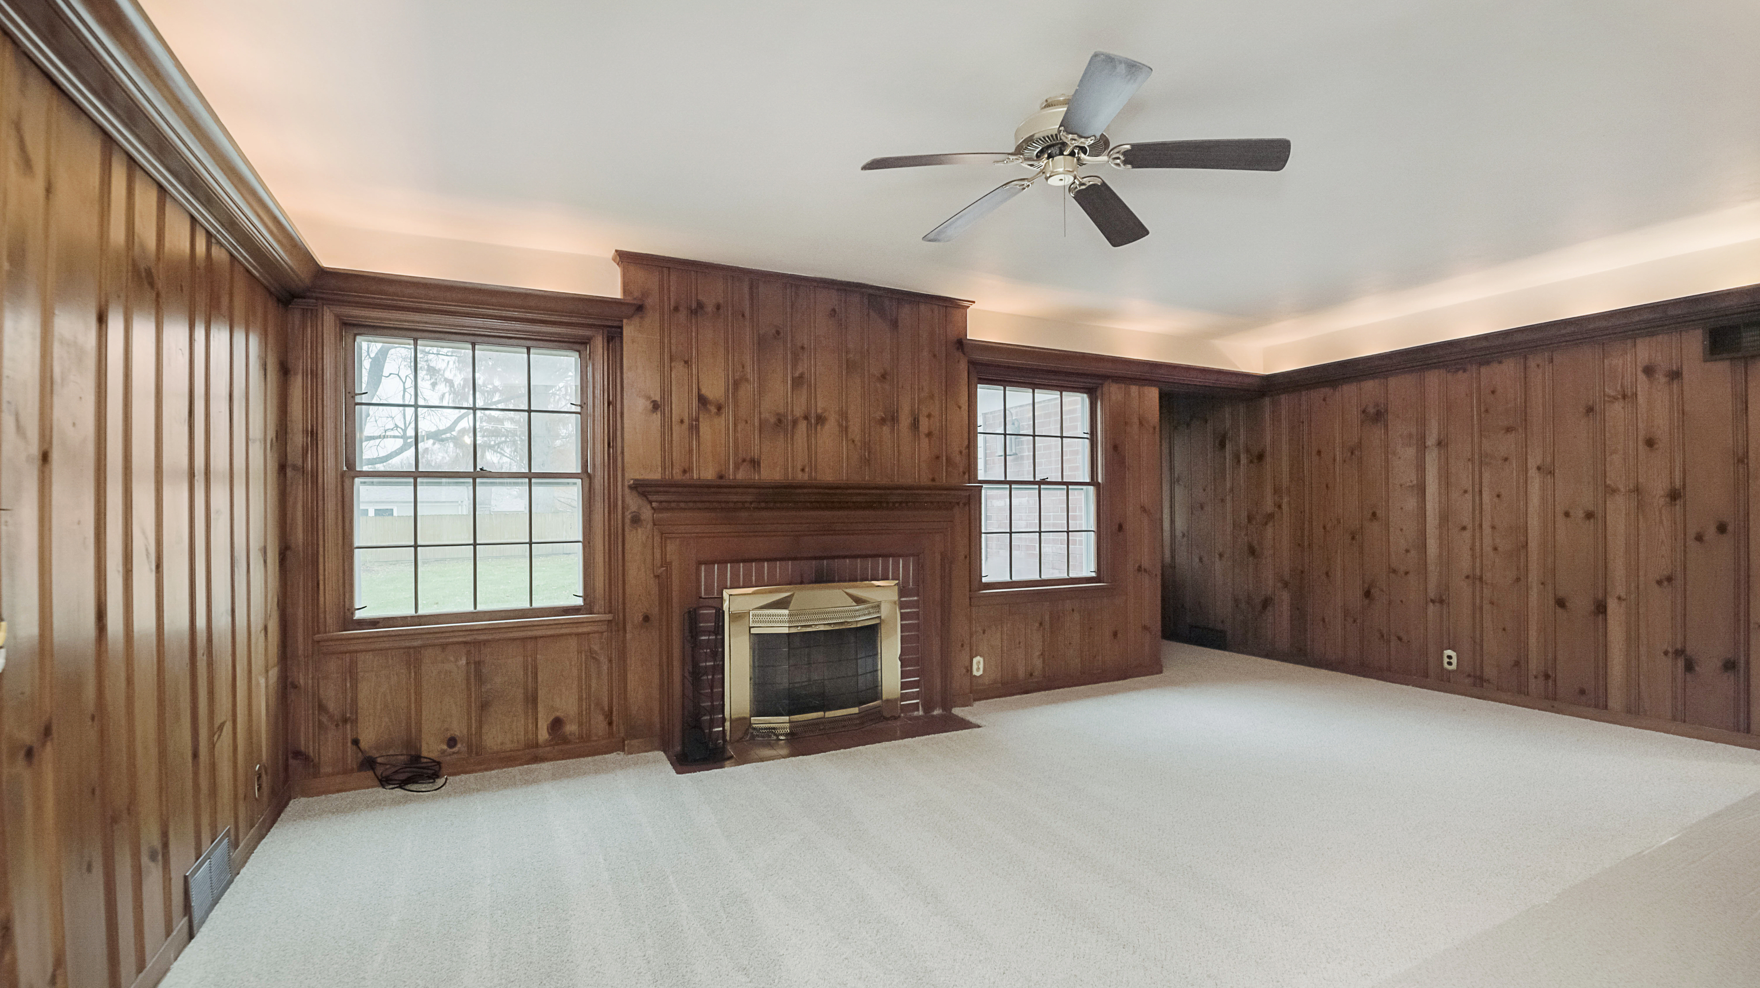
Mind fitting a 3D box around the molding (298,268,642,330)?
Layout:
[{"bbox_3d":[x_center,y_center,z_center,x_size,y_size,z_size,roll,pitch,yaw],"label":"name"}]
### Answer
[{"bbox_3d":[-1.817,-0.868,3.350,1.394,0.124,0.140,0,-1,-26],"label":"molding"}]

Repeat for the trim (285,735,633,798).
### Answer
[{"bbox_3d":[-1.869,1.236,3.351,1.319,0.083,0.019,0,-1,-26],"label":"trim"}]

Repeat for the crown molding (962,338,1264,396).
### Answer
[{"bbox_3d":[1.729,-0.851,5.091,2.826,0.131,0.138,0,-1,-26],"label":"crown molding"}]

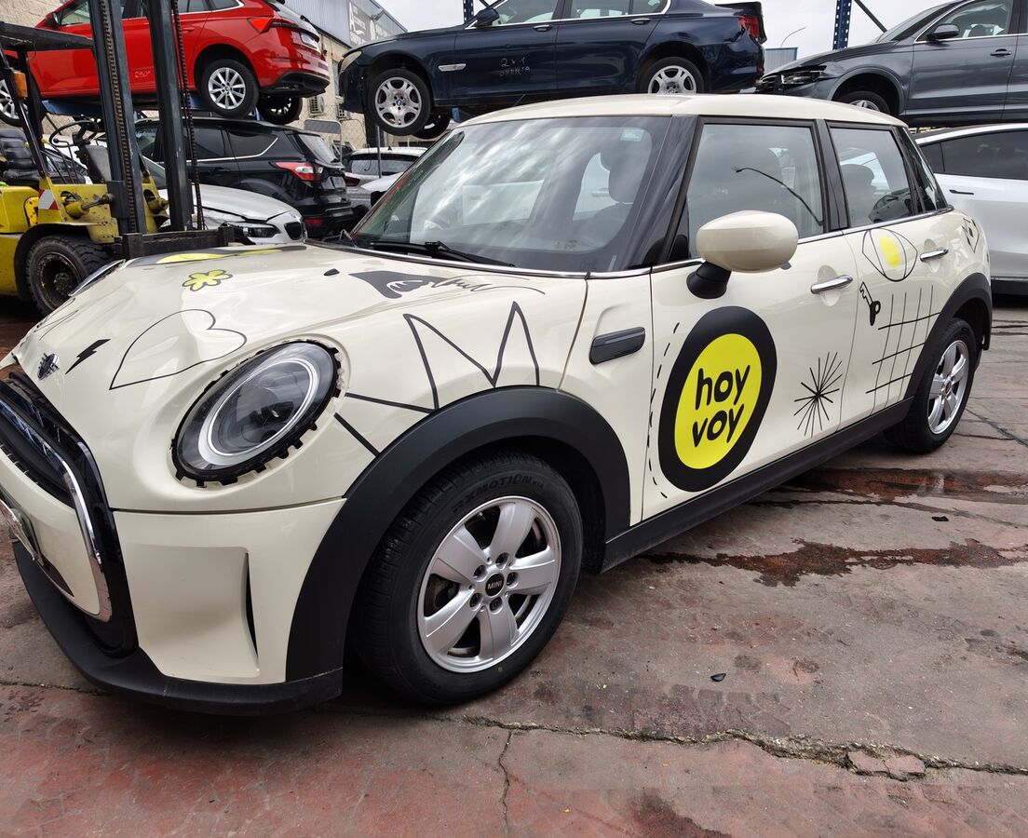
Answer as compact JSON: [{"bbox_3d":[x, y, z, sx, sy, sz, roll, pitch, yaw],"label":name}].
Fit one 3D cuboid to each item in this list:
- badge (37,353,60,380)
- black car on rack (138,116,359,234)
[{"bbox_3d":[-1.085,-0.124,1.723,0.140,0.060,0.015,21,-8,46],"label":"badge"},{"bbox_3d":[-4.519,-3.307,10.665,4.530,1.690,1.850,4,19,10],"label":"black car on rack"}]

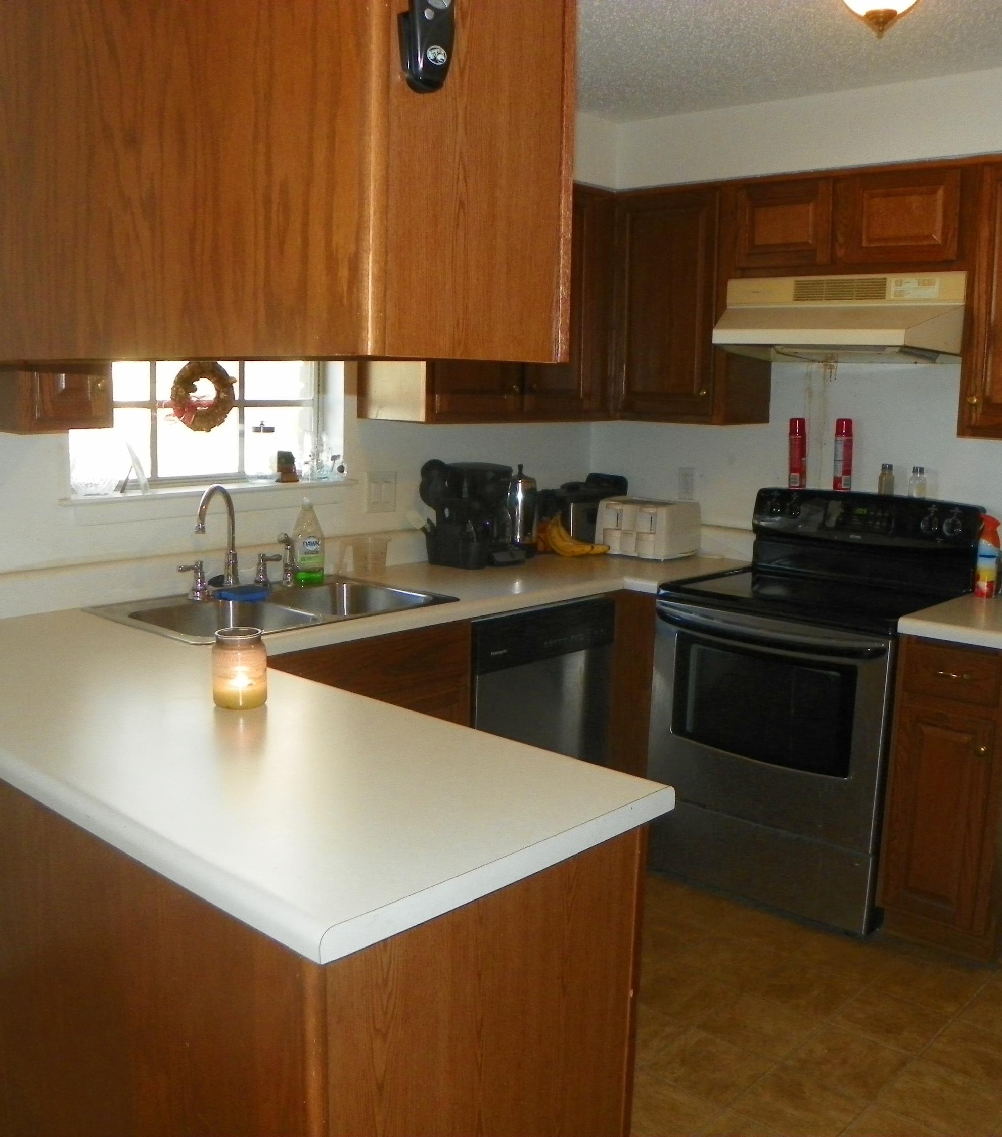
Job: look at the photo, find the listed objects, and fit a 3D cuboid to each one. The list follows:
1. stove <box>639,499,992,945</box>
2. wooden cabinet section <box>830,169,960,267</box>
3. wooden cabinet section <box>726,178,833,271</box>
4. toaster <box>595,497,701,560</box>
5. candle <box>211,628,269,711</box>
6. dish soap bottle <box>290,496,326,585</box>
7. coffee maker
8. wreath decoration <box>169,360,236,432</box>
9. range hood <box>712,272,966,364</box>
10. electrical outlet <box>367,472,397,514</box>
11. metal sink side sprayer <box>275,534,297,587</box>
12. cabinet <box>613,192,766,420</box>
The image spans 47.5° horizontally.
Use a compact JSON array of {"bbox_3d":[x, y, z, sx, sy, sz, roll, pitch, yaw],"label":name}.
[{"bbox_3d":[0.938,0.374,3.474,0.762,1.160,0.648,9,12,42],"label":"stove"},{"bbox_3d":[1.198,-0.991,3.281,0.390,0.265,0.310,9,12,42],"label":"wooden cabinet section"},{"bbox_3d":[0.932,-1.041,3.522,0.360,0.265,0.310,9,12,42],"label":"wooden cabinet section"},{"bbox_3d":[0.533,-0.147,4.100,0.300,0.192,0.252,9,12,42],"label":"toaster"},{"bbox_3d":[-0.474,0.181,2.073,0.099,0.133,0.099,1,9,0],"label":"candle"},{"bbox_3d":[-0.556,-0.078,3.318,0.095,0.245,0.060,-2,10,-19],"label":"dish soap bottle"},{"bbox_3d":[-0.077,-0.183,3.725,0.228,0.342,0.292,9,12,42],"label":"coffee maker"},{"bbox_3d":[-0.849,-0.498,3.235,0.055,0.215,0.202,9,12,42],"label":"wreath decoration"},{"bbox_3d":[1.023,-0.744,3.383,0.768,0.245,0.504,9,12,42],"label":"range hood"},{"bbox_3d":[-0.375,-0.241,3.623,0.010,0.122,0.117,9,12,42],"label":"electrical outlet"},{"bbox_3d":[-0.609,-0.025,3.246,0.038,0.150,0.060,8,11,33],"label":"metal sink side sprayer"},{"bbox_3d":[0.637,-0.871,3.836,0.476,0.772,0.312,9,12,42],"label":"cabinet"}]

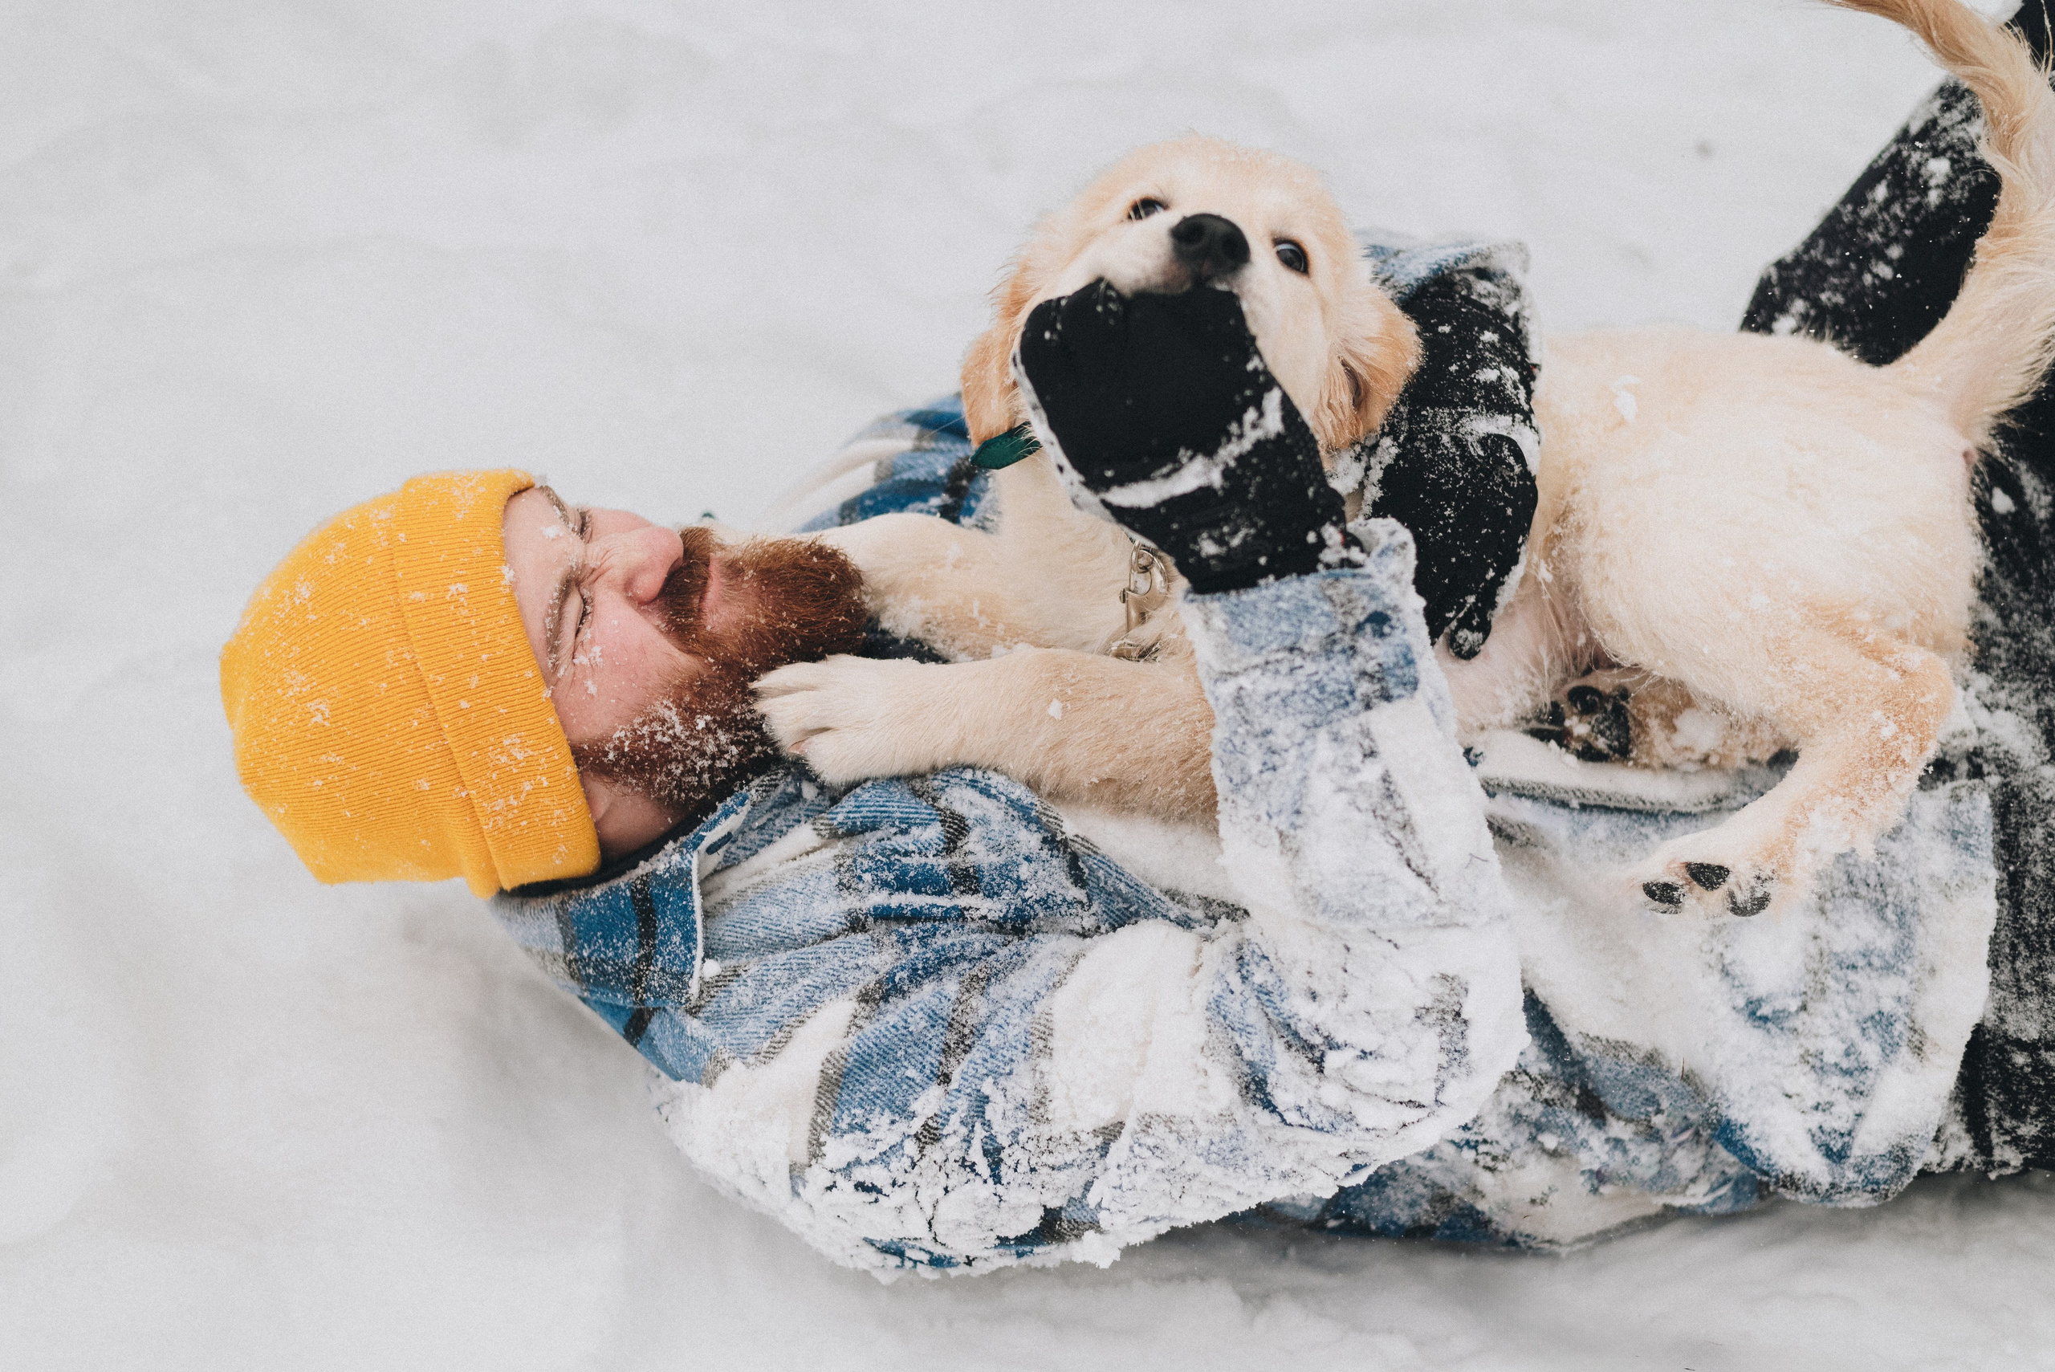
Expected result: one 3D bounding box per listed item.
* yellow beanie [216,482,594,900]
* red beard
[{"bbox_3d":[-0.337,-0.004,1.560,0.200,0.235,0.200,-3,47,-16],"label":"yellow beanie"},{"bbox_3d":[-0.171,-0.022,1.570,0.120,0.120,0.150,13,42,-21],"label":"red beard"}]

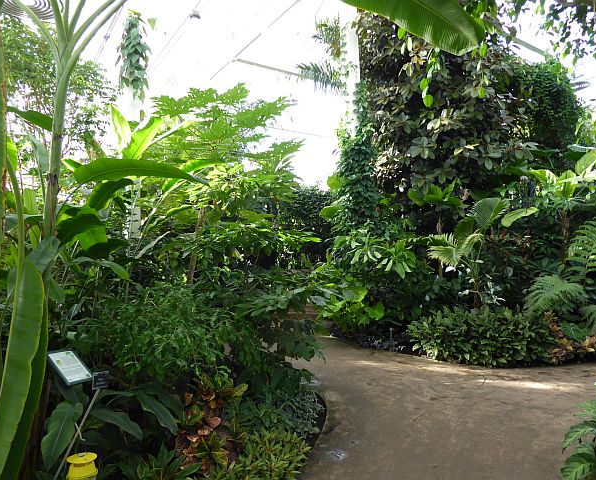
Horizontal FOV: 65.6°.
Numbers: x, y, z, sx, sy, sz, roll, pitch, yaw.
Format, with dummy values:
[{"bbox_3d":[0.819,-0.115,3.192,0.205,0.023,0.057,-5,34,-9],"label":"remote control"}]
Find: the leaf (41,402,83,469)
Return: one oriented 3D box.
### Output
[{"bbox_3d":[-1.407,1.163,2.750,0.260,0.400,0.170,-1,-2,-20],"label":"leaf"}]

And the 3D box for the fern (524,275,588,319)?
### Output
[{"bbox_3d":[3.691,0.793,6.600,0.920,0.600,0.750,-2,-2,21],"label":"fern"}]

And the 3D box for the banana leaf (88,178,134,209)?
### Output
[{"bbox_3d":[-1.582,-0.384,3.900,0.420,0.280,0.280,-1,-2,-11],"label":"banana leaf"}]

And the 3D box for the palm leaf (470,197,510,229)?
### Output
[{"bbox_3d":[2.915,-0.416,7.000,0.600,0.480,0.300,-2,-2,18],"label":"palm leaf"}]

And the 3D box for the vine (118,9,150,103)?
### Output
[{"bbox_3d":[-3.132,-3.513,8.800,0.620,1.700,0.600,-1,-2,-11],"label":"vine"}]

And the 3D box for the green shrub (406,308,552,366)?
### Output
[{"bbox_3d":[2.474,1.309,6.300,1.950,0.820,0.950,-2,-2,15],"label":"green shrub"}]

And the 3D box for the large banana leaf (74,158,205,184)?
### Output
[{"bbox_3d":[-1.303,-0.563,3.800,1.070,0.220,0.330,-2,-2,-6],"label":"large banana leaf"}]

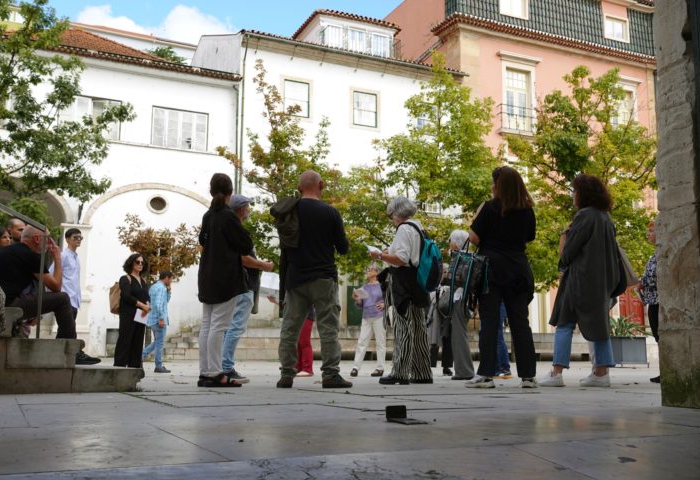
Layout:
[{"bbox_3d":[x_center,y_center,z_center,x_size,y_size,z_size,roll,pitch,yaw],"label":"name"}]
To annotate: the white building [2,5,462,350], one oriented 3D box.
[{"bbox_3d":[-4.848,-2.324,29.519,17.366,14.573,10.000,4,-10,-24],"label":"white building"}]

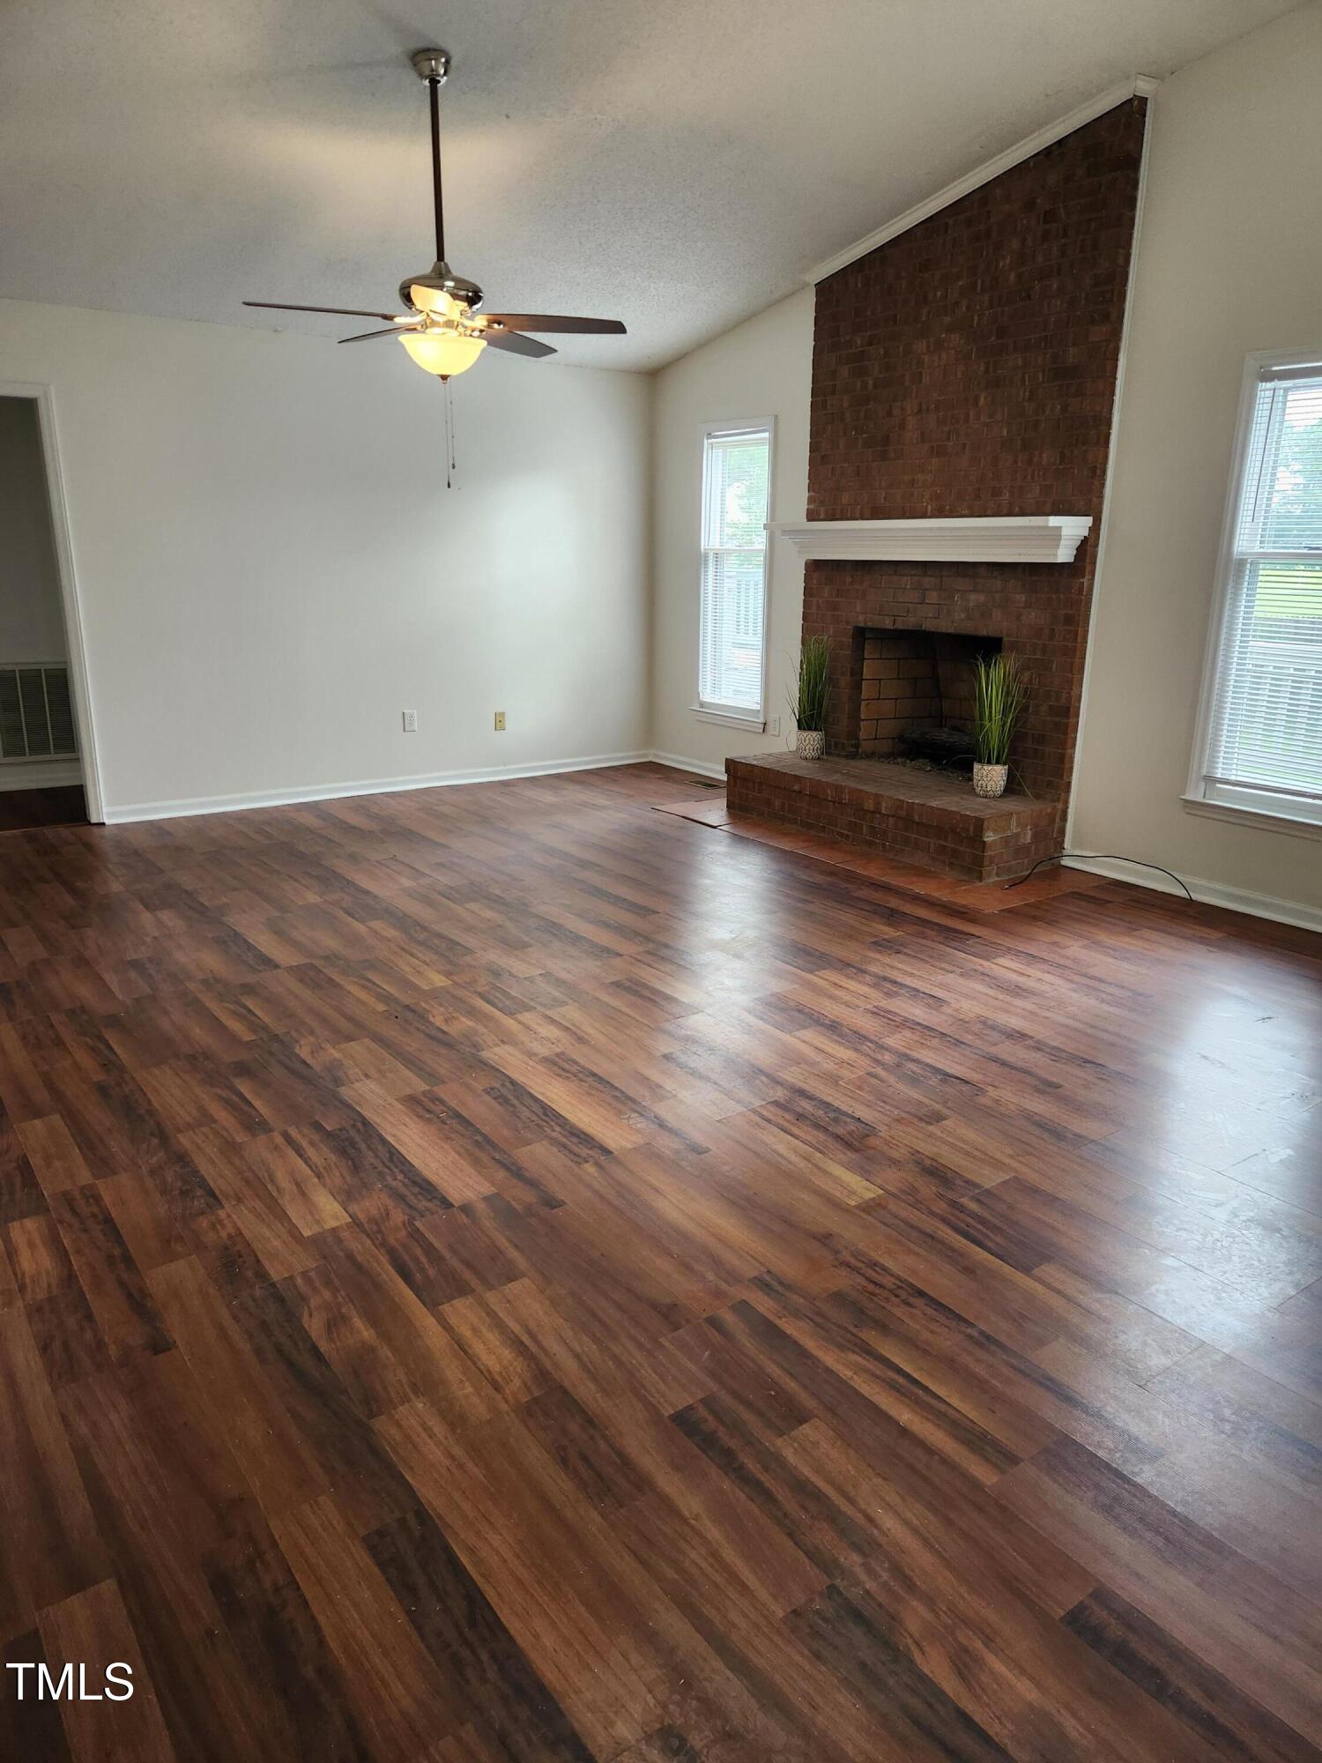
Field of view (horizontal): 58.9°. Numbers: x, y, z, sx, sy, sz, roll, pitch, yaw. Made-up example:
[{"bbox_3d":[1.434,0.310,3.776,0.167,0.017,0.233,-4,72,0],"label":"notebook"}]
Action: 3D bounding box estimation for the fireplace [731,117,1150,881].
[{"bbox_3d":[1.131,-1.730,5.569,0.592,3.095,1.816,-10,19,-34],"label":"fireplace"}]

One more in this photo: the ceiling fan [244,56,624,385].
[{"bbox_3d":[-0.756,-2.243,3.970,1.300,1.020,1.300,-10,19,-34],"label":"ceiling fan"}]

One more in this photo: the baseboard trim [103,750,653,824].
[{"bbox_3d":[-1.448,-0.598,7.014,3.483,0.087,0.020,-10,19,-34],"label":"baseboard trim"}]

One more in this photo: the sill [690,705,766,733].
[{"bbox_3d":[0.411,-1.003,7.266,0.090,0.075,0.765,-10,19,-34],"label":"sill"}]

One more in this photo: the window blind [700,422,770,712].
[{"bbox_3d":[0.437,-1.880,7.088,0.045,1.600,0.620,-10,19,-34],"label":"window blind"}]

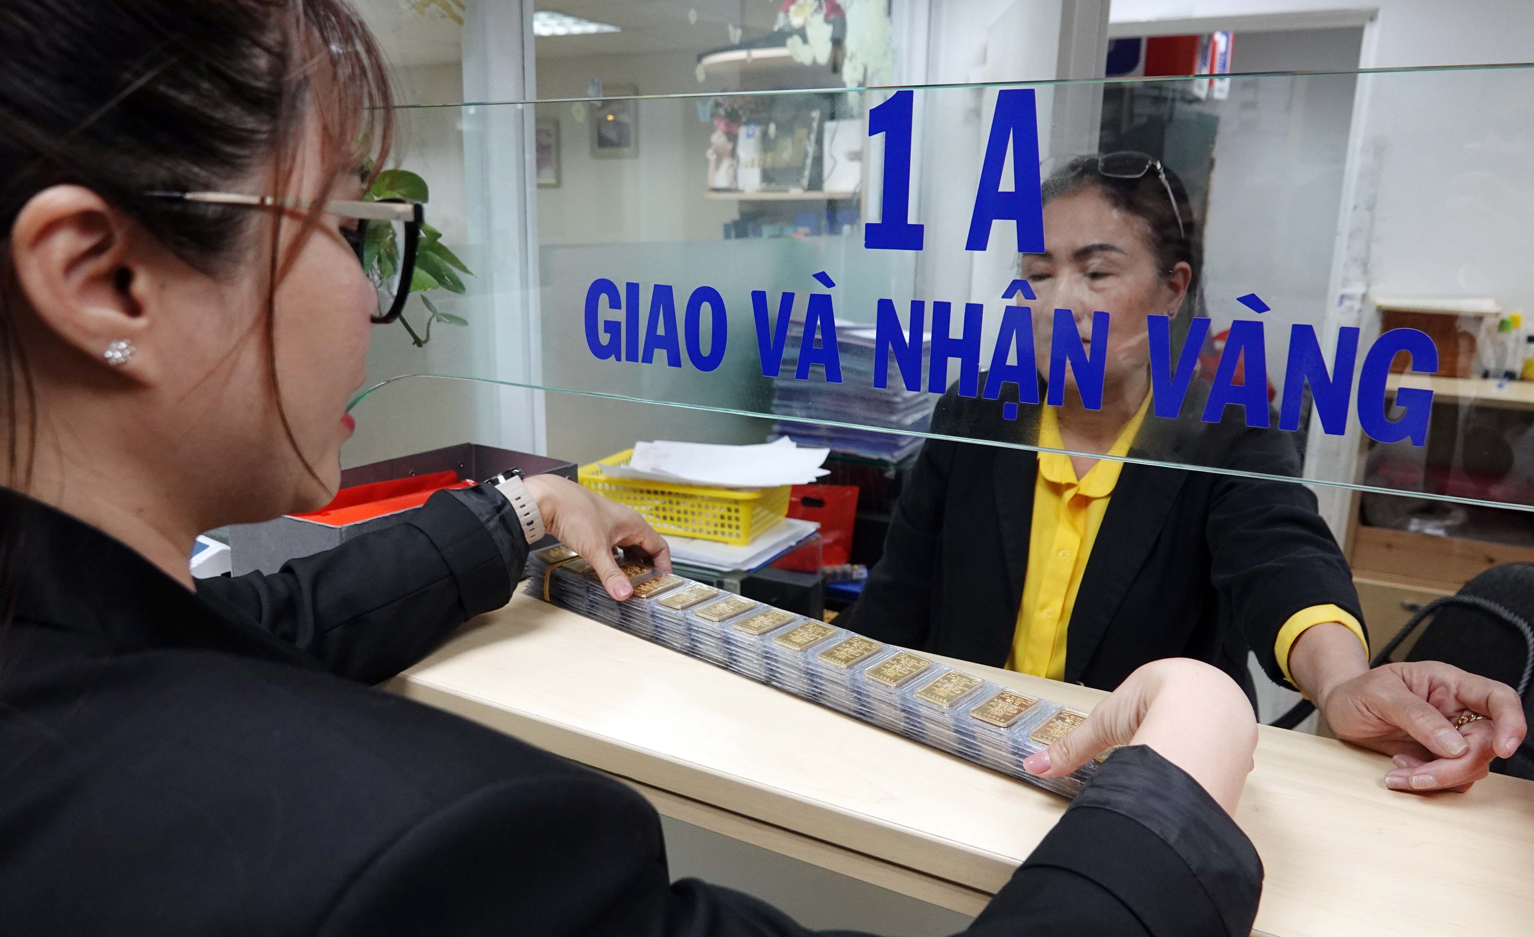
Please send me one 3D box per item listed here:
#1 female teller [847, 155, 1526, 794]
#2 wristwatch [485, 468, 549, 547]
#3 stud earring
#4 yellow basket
[{"bbox_3d":[0.407,0.368,1.147,0.530,1.380,0.500,11,17,34],"label":"female teller"},{"bbox_3d":[-0.209,0.032,0.855,0.040,0.054,0.059,-29,0,-38],"label":"wristwatch"},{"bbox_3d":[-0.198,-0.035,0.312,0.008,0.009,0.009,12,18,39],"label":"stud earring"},{"bbox_3d":[-0.102,0.035,1.360,0.255,0.074,0.165,7,15,21],"label":"yellow basket"}]

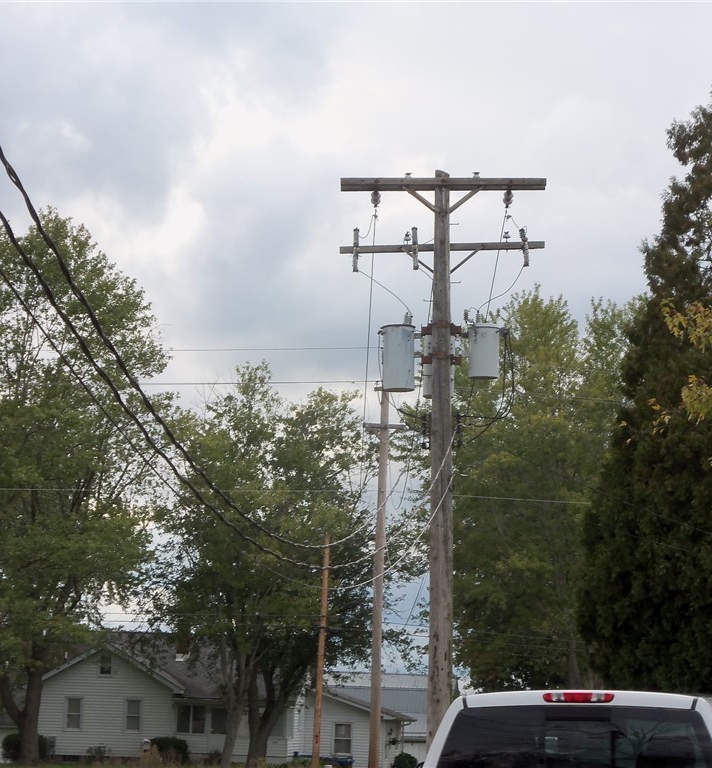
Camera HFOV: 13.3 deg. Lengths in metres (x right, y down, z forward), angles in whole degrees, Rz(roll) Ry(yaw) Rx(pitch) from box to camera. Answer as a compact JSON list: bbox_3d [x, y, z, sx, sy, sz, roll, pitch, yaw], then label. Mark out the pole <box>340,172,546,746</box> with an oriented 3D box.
[{"bbox_3d":[1.263,1.706,44.621,3.020,9.657,1.100,0,-6,0],"label":"pole"}]

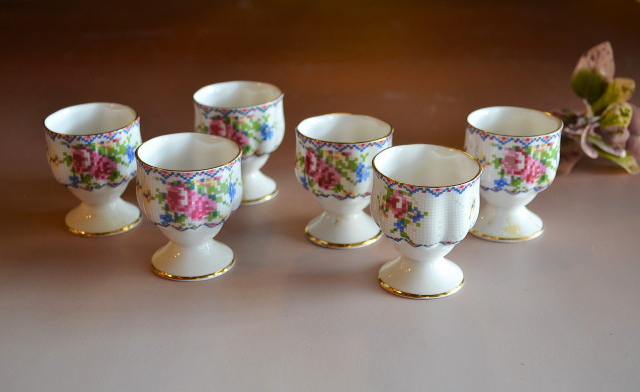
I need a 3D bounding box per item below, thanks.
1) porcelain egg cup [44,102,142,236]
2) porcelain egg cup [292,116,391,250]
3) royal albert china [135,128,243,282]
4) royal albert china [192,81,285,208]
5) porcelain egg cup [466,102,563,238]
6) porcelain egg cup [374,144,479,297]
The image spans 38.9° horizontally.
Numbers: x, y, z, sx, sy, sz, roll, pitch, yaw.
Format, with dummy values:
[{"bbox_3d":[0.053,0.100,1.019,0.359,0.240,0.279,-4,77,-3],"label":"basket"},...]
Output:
[{"bbox_3d":[-0.125,-0.015,0.509,0.053,0.062,0.053,0,24,0],"label":"porcelain egg cup"},{"bbox_3d":[0.013,-0.009,0.496,0.053,0.062,0.053,0,24,0],"label":"porcelain egg cup"},{"bbox_3d":[-0.066,0.006,0.464,0.053,0.062,0.053,0,24,0],"label":"royal albert china"},{"bbox_3d":[-0.048,-0.032,0.548,0.053,0.062,0.053,0,24,0],"label":"royal albert china"},{"bbox_3d":[0.105,-0.012,0.504,0.053,0.062,0.053,0,24,0],"label":"porcelain egg cup"},{"bbox_3d":[0.051,0.013,0.447,0.053,0.062,0.053,0,24,0],"label":"porcelain egg cup"}]

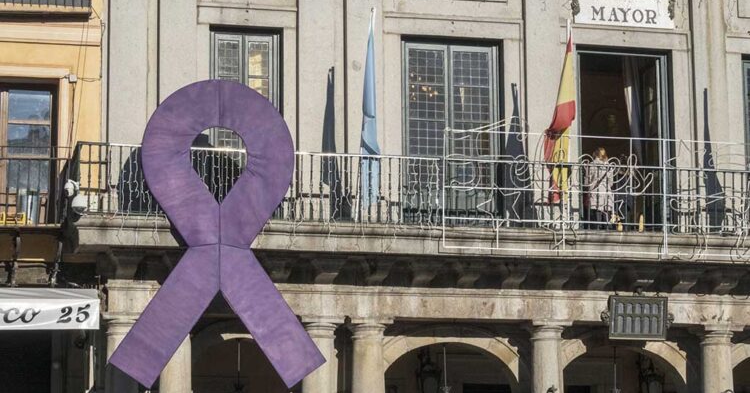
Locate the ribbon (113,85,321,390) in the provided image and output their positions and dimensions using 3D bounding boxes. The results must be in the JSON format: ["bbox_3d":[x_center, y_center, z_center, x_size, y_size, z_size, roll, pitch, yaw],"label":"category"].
[{"bbox_3d":[-2.407,0.599,24.009,3.320,4.687,0.300,2,-8,-14],"label":"ribbon"}]

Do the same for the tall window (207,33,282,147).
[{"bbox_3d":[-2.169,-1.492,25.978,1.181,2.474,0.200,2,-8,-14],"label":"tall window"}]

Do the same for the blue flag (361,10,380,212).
[{"bbox_3d":[-0.074,-1.413,24.985,0.300,3.168,0.250,2,-8,-14],"label":"blue flag"}]

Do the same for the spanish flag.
[{"bbox_3d":[3.060,-1.355,25.765,0.470,2.918,0.300,2,-8,-14],"label":"spanish flag"}]

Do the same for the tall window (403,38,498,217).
[{"bbox_3d":[1.303,-1.097,26.796,1.683,3.082,0.200,2,-8,-14],"label":"tall window"}]

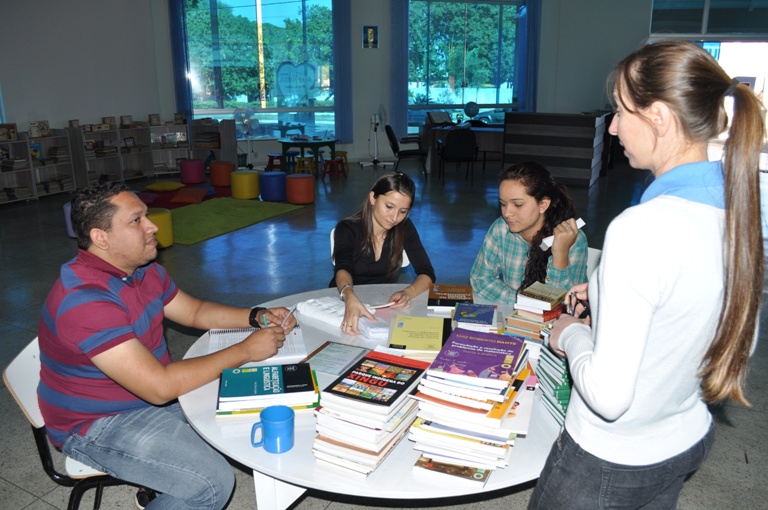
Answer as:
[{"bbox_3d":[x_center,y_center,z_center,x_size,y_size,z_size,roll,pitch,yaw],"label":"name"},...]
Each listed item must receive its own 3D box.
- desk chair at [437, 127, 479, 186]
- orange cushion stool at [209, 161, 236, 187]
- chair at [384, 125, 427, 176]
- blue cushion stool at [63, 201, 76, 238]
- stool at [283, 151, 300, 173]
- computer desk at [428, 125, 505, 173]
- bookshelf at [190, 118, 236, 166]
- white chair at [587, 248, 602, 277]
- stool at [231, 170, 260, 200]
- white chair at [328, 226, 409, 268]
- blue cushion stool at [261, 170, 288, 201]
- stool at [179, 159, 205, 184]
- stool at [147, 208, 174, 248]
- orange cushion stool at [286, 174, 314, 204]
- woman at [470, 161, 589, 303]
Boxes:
[{"bbox_3d":[1.160,-1.569,9.179,0.560,0.860,0.580,-1,16,-3],"label":"desk chair"},{"bbox_3d":[-2.582,-1.300,9.208,0.360,0.345,0.360,-5,17,-15],"label":"orange cushion stool"},{"bbox_3d":[0.359,-1.665,9.420,0.640,0.870,0.570,1,17,5],"label":"chair"},{"bbox_3d":[-3.100,-0.365,5.968,0.360,0.350,0.360,0,16,0],"label":"blue cushion stool"},{"bbox_3d":[-1.605,-1.618,10.211,0.310,0.360,0.310,-3,17,-8],"label":"stool"},{"bbox_3d":[1.630,-1.770,10.026,1.400,0.770,0.660,8,18,27],"label":"computer desk"},{"bbox_3d":[-3.070,-1.949,10.370,0.660,0.920,0.420,5,17,16],"label":"bookshelf"},{"bbox_3d":[0.729,0.391,2.677,0.430,0.800,0.480,14,22,41],"label":"white chair"},{"bbox_3d":[-1.964,-0.996,8.173,0.360,0.345,0.360,-4,17,-13],"label":"stool"},{"bbox_3d":[-0.060,0.311,2.821,0.430,0.820,0.500,-1,16,-3],"label":"white chair"},{"bbox_3d":[-1.528,-0.946,7.937,0.365,0.360,0.365,0,16,0],"label":"blue cushion stool"},{"bbox_3d":[-3.143,-1.375,9.476,0.360,0.345,0.360,-6,18,-17],"label":"stool"},{"bbox_3d":[-2.270,-0.272,5.651,0.360,0.350,0.360,6,17,20],"label":"stool"},{"bbox_3d":[-1.129,-0.894,7.809,0.360,0.345,0.360,-3,17,-8],"label":"orange cushion stool"},{"bbox_3d":[0.667,0.247,2.409,0.520,1.230,0.700,11,20,34],"label":"woman"}]

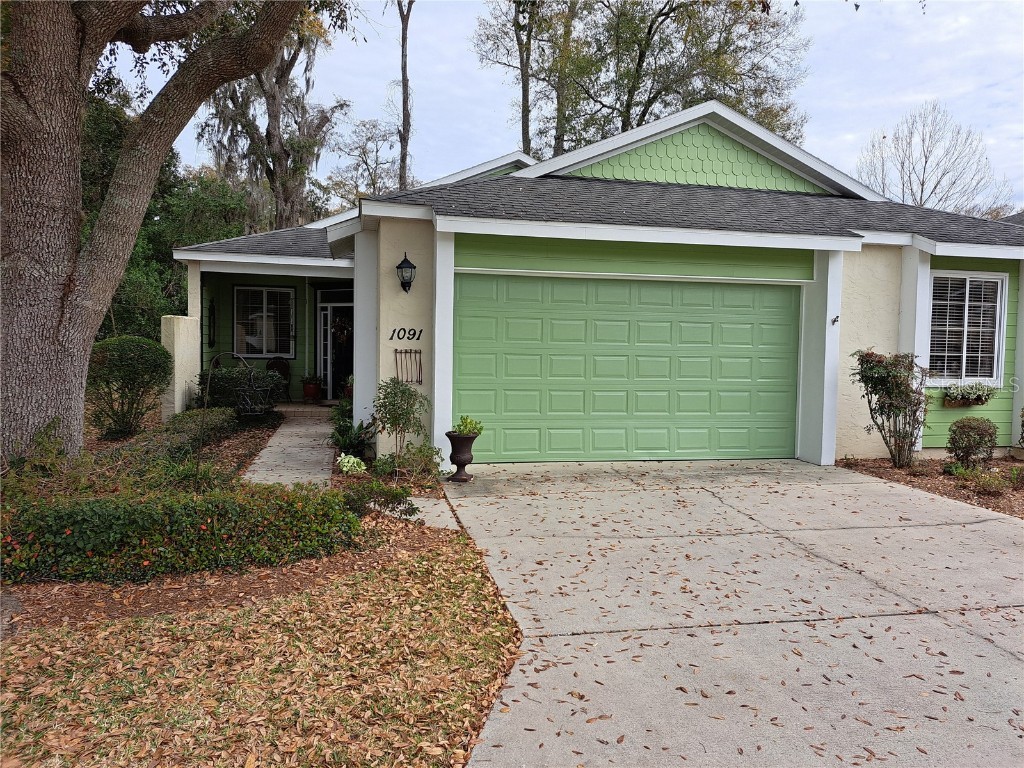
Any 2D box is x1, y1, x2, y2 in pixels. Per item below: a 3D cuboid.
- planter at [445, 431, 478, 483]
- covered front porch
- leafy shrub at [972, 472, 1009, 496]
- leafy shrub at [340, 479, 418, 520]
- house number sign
[{"bbox_3d":[-0.554,0.797,7.838,0.360,0.540,0.360,0,2,-11],"label":"planter"},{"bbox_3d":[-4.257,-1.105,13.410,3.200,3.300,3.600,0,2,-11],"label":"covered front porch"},{"bbox_3d":[5.192,1.050,7.698,0.350,0.210,0.340,0,2,-11],"label":"leafy shrub"},{"bbox_3d":[-1.191,1.016,6.427,0.703,0.306,0.480,0,3,-11],"label":"leafy shrub"},{"bbox_3d":[-1.304,-0.610,8.782,0.416,0.152,0.025,0,3,-11],"label":"house number sign"}]

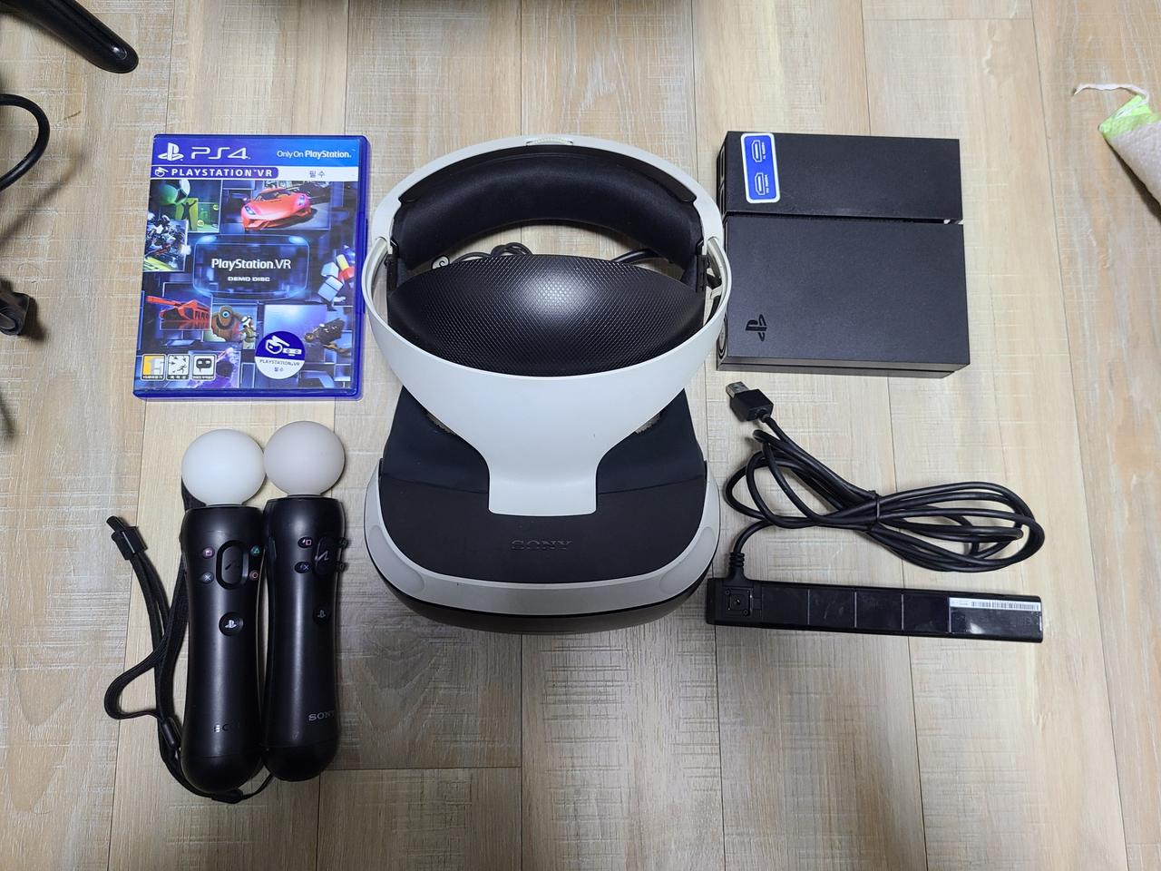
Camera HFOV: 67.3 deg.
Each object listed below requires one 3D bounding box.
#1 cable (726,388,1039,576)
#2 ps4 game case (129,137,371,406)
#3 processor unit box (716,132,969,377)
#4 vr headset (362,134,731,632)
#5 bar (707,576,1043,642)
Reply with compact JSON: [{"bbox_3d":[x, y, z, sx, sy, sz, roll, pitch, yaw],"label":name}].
[{"bbox_3d":[0.174,0.025,0.517,0.178,0.030,0.113,0,79,-1],"label":"cable"},{"bbox_3d":[-0.200,-0.106,0.543,0.135,0.014,0.171,-1,79,-1],"label":"ps4 game case"},{"bbox_3d":[0.158,-0.110,0.537,0.142,0.037,0.142,2,79,0],"label":"processor unit box"},{"bbox_3d":[-0.019,-0.036,0.456,0.188,0.165,0.280,0,79,-1],"label":"vr headset"},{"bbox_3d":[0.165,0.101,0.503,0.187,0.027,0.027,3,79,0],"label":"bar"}]

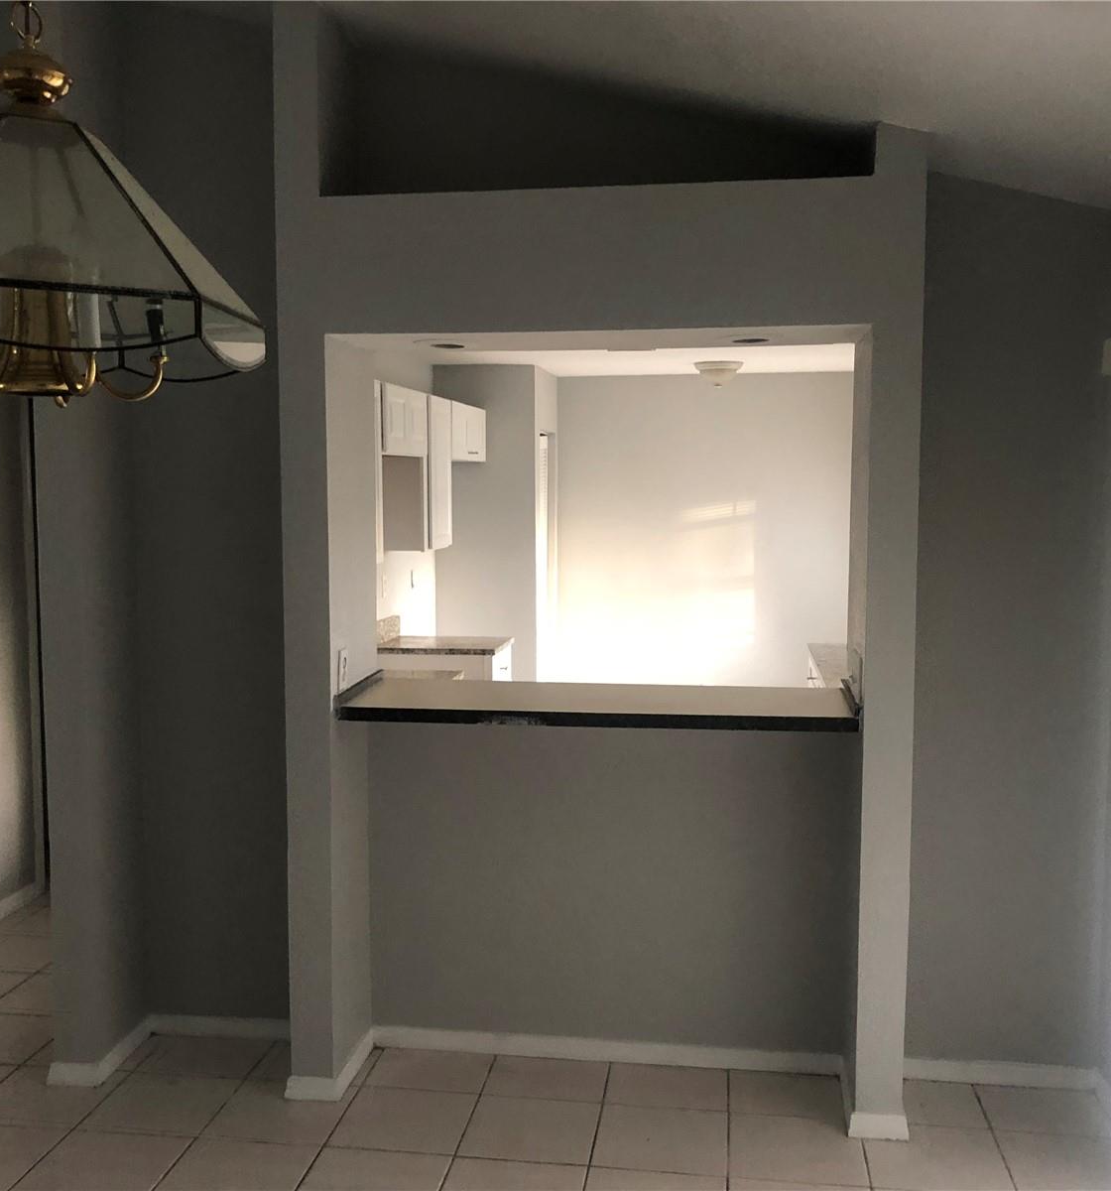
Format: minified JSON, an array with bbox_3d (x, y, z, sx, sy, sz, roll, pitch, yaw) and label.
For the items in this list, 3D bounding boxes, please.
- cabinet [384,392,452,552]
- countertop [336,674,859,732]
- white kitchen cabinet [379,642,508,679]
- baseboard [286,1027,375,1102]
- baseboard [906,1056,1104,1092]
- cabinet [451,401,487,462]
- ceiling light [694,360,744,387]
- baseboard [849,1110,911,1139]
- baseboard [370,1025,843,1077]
[{"bbox_3d":[-0.725,-0.609,6.368,0.306,0.756,0.531,1,4,7],"label":"cabinet"},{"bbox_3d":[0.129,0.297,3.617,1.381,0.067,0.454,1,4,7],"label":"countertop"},{"bbox_3d":[-0.571,0.705,6.420,0.632,0.876,0.531,1,4,7],"label":"white kitchen cabinet"},{"bbox_3d":[-0.640,1.324,3.656,0.155,0.064,0.363,1,4,7],"label":"baseboard"},{"bbox_3d":[1.226,1.336,3.585,0.554,0.062,0.017,1,4,7],"label":"baseboard"},{"bbox_3d":[-0.627,-0.898,7.087,0.306,0.309,0.934,1,4,7],"label":"cabinet"},{"bbox_3d":[0.945,-1.267,7.368,0.289,0.158,0.289,1,4,7],"label":"ceiling light"},{"bbox_3d":[0.828,1.356,3.289,0.158,0.066,0.017,1,4,7],"label":"baseboard"},{"bbox_3d":[0.131,1.322,3.729,1.367,0.062,0.017,1,4,7],"label":"baseboard"}]

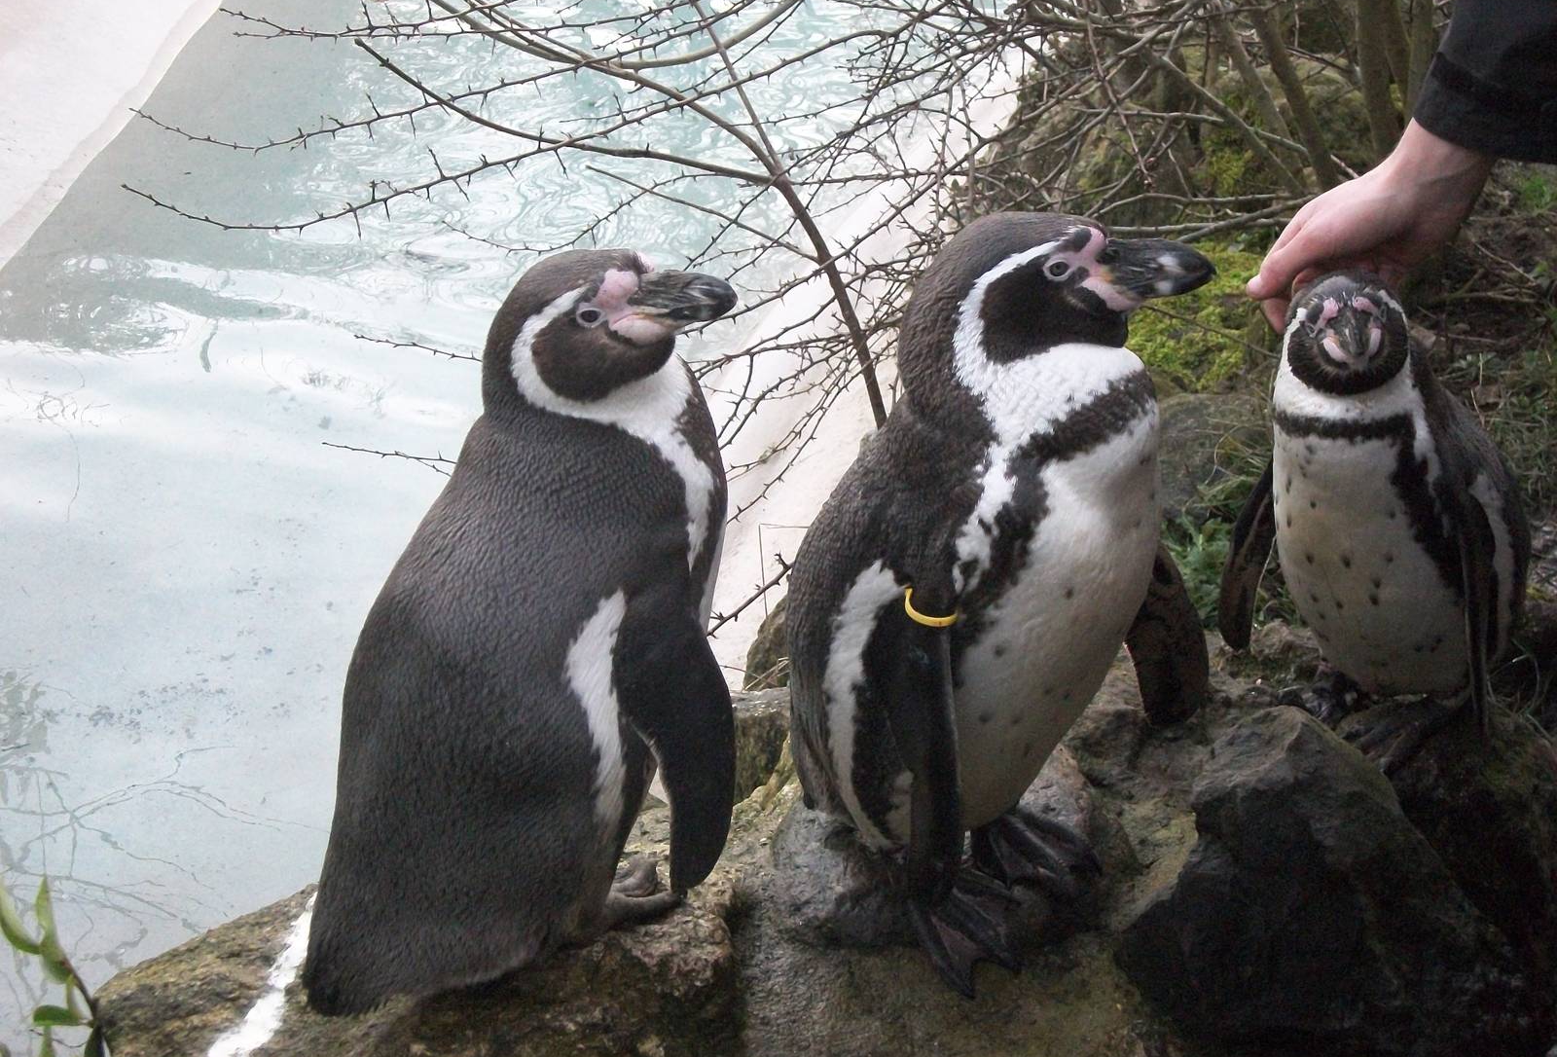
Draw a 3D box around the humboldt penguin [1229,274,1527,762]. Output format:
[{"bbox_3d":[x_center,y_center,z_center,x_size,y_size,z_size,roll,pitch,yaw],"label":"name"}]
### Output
[{"bbox_3d":[0.465,-0.011,2.150,0.230,0.380,0.225,11,23,26],"label":"humboldt penguin"}]

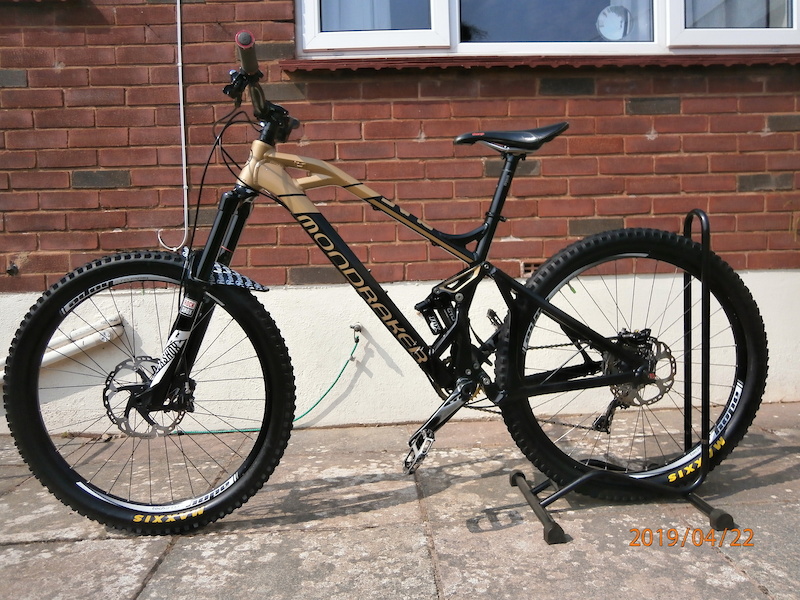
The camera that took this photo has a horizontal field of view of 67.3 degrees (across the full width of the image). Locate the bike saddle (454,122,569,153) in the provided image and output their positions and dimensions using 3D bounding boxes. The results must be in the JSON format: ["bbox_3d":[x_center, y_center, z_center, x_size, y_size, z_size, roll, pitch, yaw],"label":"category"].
[{"bbox_3d":[0.274,-0.406,1.510,0.275,0.072,0.140,-2,4,-2],"label":"bike saddle"}]

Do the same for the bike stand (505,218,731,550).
[{"bbox_3d":[0.549,0.156,1.553,0.460,0.770,0.360,-2,4,-4],"label":"bike stand"}]

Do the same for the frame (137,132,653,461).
[{"bbox_3d":[-0.008,-0.030,1.515,1.260,0.760,0.220,-2,4,-2],"label":"frame"}]

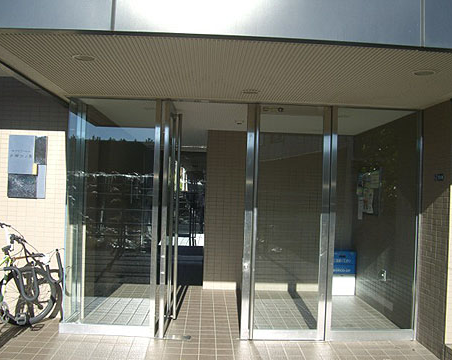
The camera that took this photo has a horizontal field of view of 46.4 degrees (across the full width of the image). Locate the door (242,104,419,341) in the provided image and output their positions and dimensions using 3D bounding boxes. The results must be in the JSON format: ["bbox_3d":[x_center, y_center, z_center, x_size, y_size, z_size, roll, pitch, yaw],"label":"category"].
[{"bbox_3d":[1.003,0.417,5.048,1.670,2.210,0.090,2,0,-2],"label":"door"}]

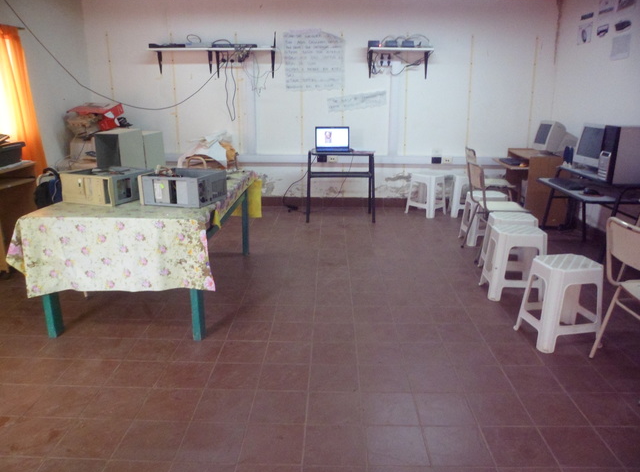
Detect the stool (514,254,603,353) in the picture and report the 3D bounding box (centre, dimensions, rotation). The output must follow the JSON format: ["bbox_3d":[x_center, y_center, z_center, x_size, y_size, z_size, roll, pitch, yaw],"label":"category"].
[{"bbox_3d":[1.334,0.357,2.643,0.355,0.456,0.355,-1,16,-5],"label":"stool"}]

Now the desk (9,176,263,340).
[{"bbox_3d":[-1.040,0.027,3.360,0.952,0.716,1.747,1,15,1],"label":"desk"}]

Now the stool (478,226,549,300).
[{"bbox_3d":[1.335,0.180,3.289,0.355,0.456,0.355,2,16,6],"label":"stool"}]

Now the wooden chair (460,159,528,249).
[{"bbox_3d":[1.532,-0.223,4.140,0.480,0.810,0.440,1,15,1],"label":"wooden chair"}]

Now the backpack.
[{"bbox_3d":[-1.871,-0.292,3.431,0.280,0.420,0.200,6,16,20],"label":"backpack"}]

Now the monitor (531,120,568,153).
[{"bbox_3d":[2.611,-1.069,5.261,0.360,0.367,0.360,-1,16,-5],"label":"monitor"}]

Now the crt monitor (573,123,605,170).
[{"bbox_3d":[2.576,-0.776,4.319,0.396,0.432,0.408,1,16,1],"label":"crt monitor"}]

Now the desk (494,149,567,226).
[{"bbox_3d":[2.388,-0.584,5.587,0.663,0.752,0.964,1,15,4],"label":"desk"}]

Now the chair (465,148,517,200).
[{"bbox_3d":[1.864,-0.547,5.286,0.468,0.802,0.418,1,16,1],"label":"chair"}]

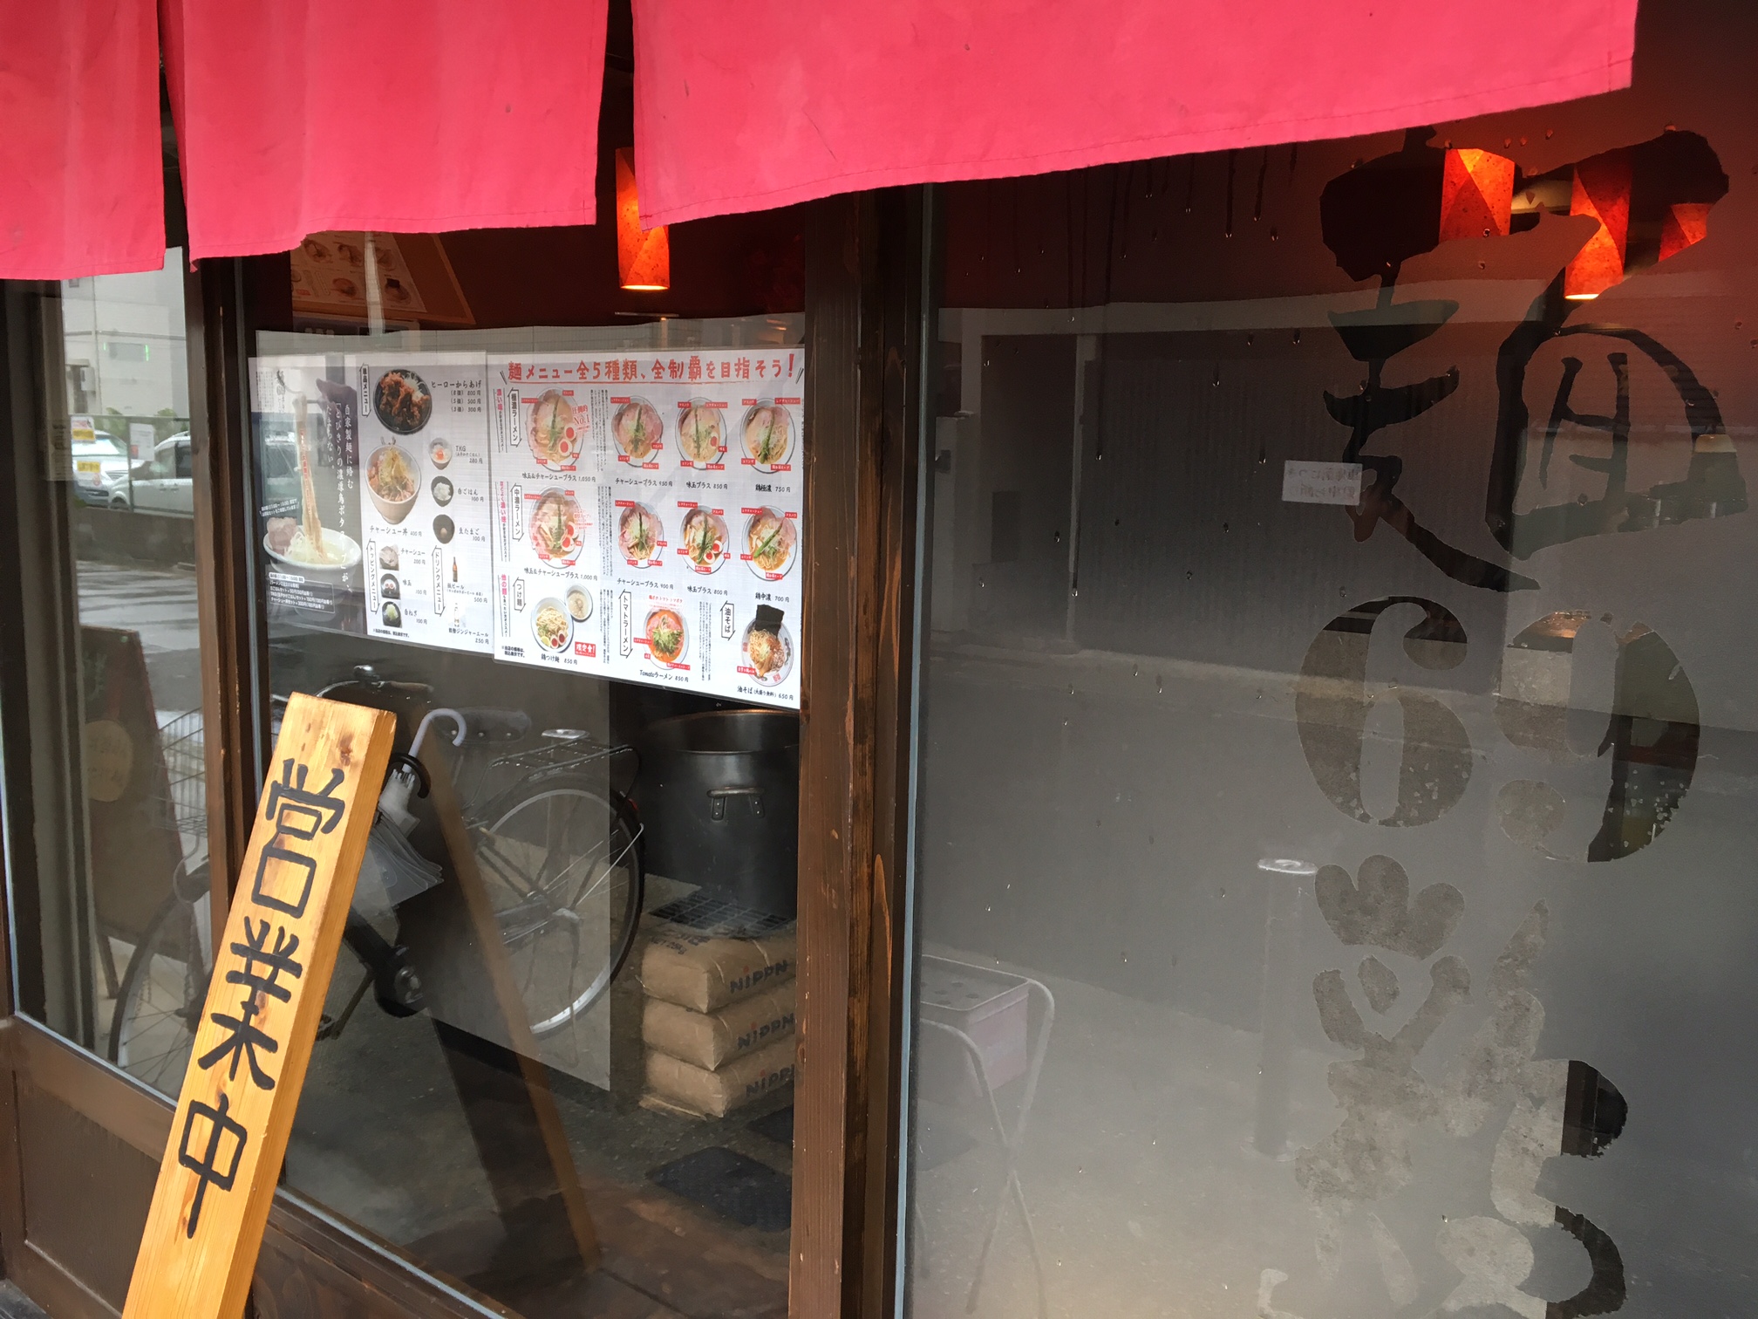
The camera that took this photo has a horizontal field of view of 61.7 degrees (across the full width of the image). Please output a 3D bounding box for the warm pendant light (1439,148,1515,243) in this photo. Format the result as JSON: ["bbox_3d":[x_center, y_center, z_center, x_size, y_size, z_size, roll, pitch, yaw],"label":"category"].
[{"bbox_3d":[1.062,-0.876,2.600,0.114,0.330,0.114,8,10,37],"label":"warm pendant light"}]

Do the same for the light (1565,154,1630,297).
[{"bbox_3d":[1.572,-0.954,3.211,0.114,0.330,0.114,8,10,37],"label":"light"}]

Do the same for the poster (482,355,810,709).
[{"bbox_3d":[-0.219,-0.126,1.342,0.421,0.302,0.004,8,10,37],"label":"poster"}]

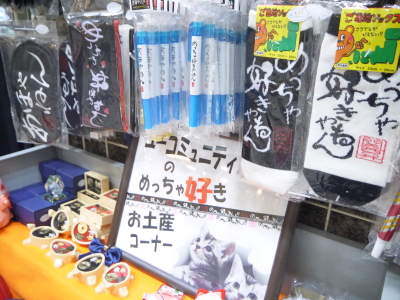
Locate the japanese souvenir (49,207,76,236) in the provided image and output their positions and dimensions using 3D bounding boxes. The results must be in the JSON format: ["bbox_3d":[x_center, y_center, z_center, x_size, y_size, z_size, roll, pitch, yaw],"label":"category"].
[{"bbox_3d":[-0.284,0.147,0.676,0.057,0.053,0.025,52,9,22],"label":"japanese souvenir"}]

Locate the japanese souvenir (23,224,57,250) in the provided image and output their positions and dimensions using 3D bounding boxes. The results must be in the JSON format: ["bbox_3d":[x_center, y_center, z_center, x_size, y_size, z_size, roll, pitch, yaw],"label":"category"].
[{"bbox_3d":[-0.297,0.168,0.616,0.057,0.025,0.053,8,19,10],"label":"japanese souvenir"}]

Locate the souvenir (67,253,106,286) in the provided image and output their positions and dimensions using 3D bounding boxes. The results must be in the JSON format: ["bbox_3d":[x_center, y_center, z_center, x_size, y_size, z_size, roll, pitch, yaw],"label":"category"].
[{"bbox_3d":[-0.187,0.206,0.558,0.053,0.025,0.057,13,25,32],"label":"souvenir"}]

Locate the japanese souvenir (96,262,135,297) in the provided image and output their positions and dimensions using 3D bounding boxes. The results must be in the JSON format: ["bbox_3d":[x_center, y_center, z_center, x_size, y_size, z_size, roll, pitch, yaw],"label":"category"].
[{"bbox_3d":[-0.140,0.221,0.550,0.053,0.025,0.057,7,23,20],"label":"japanese souvenir"}]

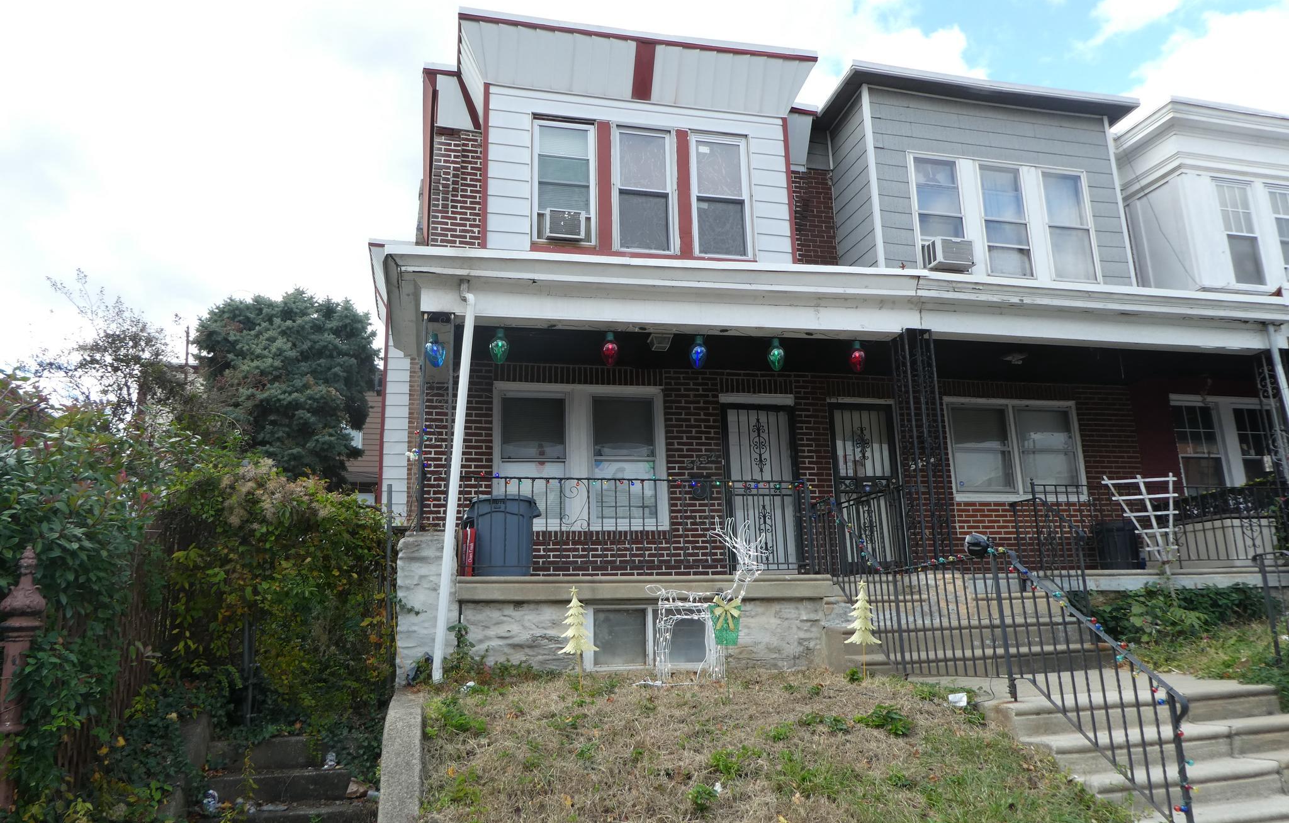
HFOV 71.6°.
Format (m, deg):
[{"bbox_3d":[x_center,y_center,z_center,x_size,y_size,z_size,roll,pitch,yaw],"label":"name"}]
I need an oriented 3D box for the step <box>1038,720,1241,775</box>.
[{"bbox_3d":[2.667,1.861,4.957,1.106,0.165,0.310,2,-15,-12],"label":"step"}]

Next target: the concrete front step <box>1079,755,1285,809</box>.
[{"bbox_3d":[2.730,1.949,4.661,1.106,0.165,0.310,2,-15,-12],"label":"concrete front step"}]

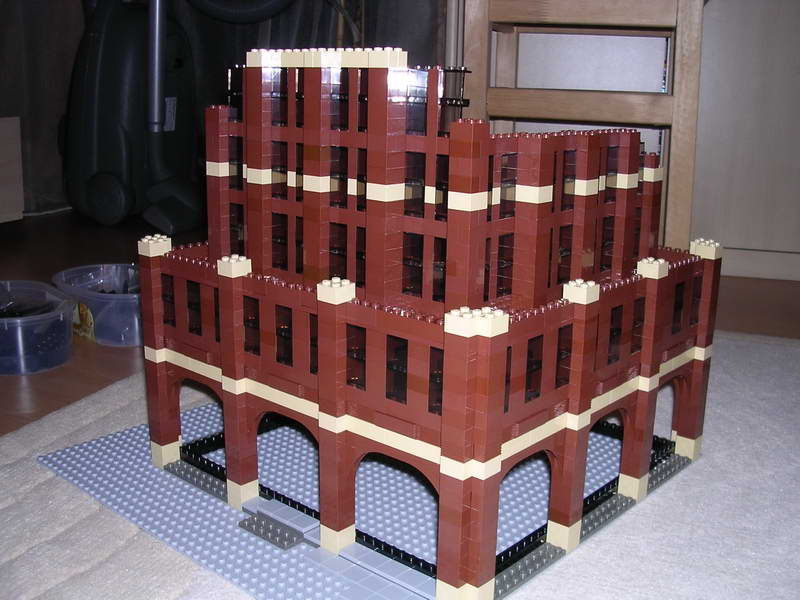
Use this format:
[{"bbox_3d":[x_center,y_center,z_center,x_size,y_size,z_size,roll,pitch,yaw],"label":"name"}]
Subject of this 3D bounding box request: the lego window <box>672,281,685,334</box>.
[{"bbox_3d":[0.202,0.006,0.648,0.007,0.038,0.016,13,18,40],"label":"lego window"}]

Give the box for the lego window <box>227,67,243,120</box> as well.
[{"bbox_3d":[-0.114,-0.145,0.620,0.016,0.038,0.007,13,18,40],"label":"lego window"}]

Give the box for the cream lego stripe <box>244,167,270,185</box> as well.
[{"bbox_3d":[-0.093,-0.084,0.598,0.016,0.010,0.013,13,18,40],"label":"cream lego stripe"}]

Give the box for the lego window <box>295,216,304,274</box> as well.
[{"bbox_3d":[-0.061,-0.036,0.586,0.016,0.038,0.007,13,18,40],"label":"lego window"}]

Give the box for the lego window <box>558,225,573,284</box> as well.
[{"bbox_3d":[0.105,-0.030,0.575,0.007,0.038,0.016,13,18,40],"label":"lego window"}]

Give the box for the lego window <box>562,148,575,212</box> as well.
[{"bbox_3d":[0.105,-0.077,0.563,0.008,0.038,0.016,13,19,40],"label":"lego window"}]

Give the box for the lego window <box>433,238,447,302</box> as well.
[{"bbox_3d":[0.029,-0.018,0.521,0.016,0.038,0.008,13,19,40],"label":"lego window"}]

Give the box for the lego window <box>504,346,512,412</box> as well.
[{"bbox_3d":[0.053,0.044,0.486,0.008,0.038,0.016,13,19,40],"label":"lego window"}]

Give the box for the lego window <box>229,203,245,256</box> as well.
[{"bbox_3d":[-0.115,-0.052,0.644,0.016,0.038,0.008,13,19,40],"label":"lego window"}]

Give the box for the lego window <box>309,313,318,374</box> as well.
[{"bbox_3d":[-0.047,0.028,0.545,0.016,0.038,0.008,13,19,40],"label":"lego window"}]

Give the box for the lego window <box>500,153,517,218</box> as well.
[{"bbox_3d":[0.062,-0.069,0.527,0.008,0.038,0.016,13,19,40],"label":"lego window"}]

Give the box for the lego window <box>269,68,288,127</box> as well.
[{"bbox_3d":[-0.077,-0.133,0.577,0.016,0.038,0.007,13,18,40],"label":"lego window"}]

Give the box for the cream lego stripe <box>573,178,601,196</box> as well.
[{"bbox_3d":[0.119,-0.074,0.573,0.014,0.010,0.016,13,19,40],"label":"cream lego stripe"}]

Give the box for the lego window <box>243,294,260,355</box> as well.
[{"bbox_3d":[-0.095,0.017,0.586,0.016,0.038,0.008,13,19,40],"label":"lego window"}]

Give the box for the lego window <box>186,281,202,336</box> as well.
[{"bbox_3d":[-0.143,0.006,0.627,0.016,0.038,0.008,13,19,40],"label":"lego window"}]

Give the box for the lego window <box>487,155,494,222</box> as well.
[{"bbox_3d":[0.047,-0.064,0.509,0.007,0.038,0.016,13,18,40],"label":"lego window"}]

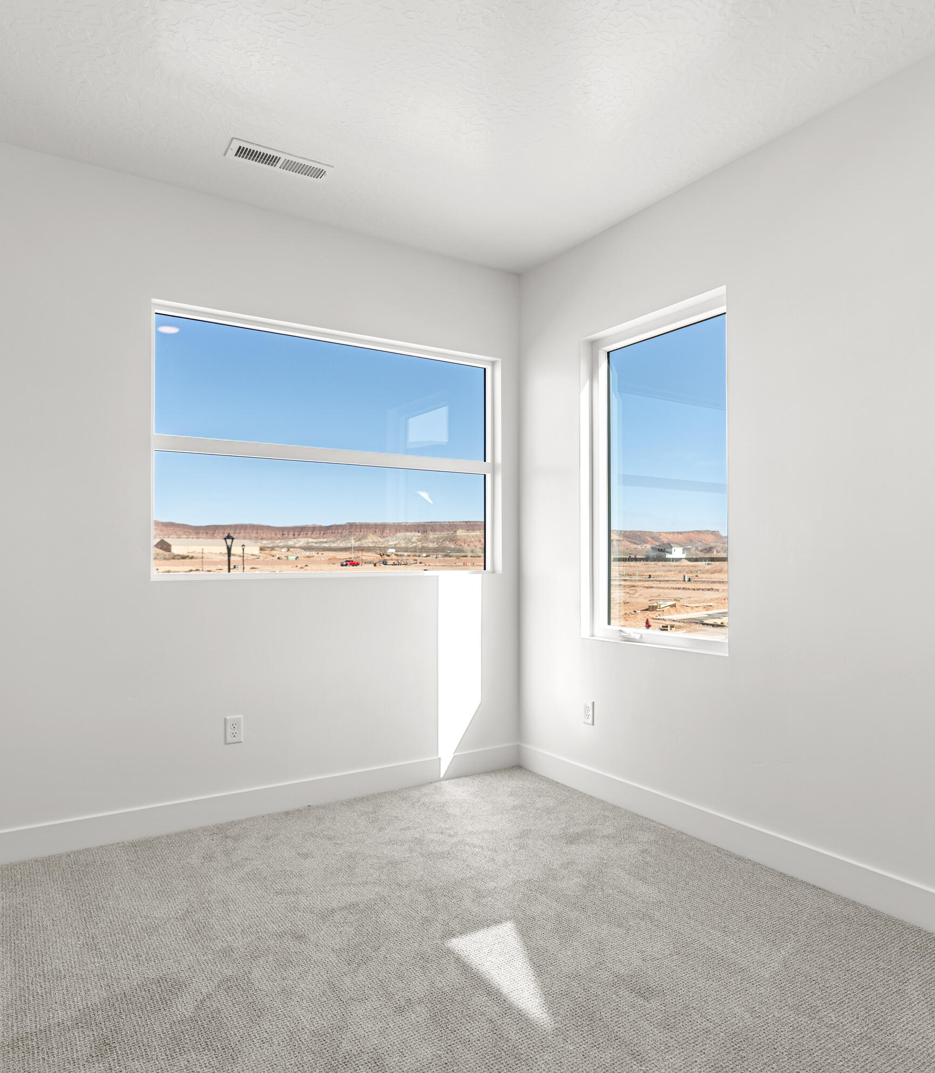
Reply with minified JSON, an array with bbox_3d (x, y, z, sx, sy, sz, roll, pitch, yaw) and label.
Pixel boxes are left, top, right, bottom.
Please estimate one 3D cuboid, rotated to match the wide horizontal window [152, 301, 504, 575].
[{"bbox_3d":[-0.595,-0.398,3.536,1.800,1.194,0.110,1,-2,-33],"label":"wide horizontal window"}]

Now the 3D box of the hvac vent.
[{"bbox_3d":[-0.745,-1.492,2.857,0.400,0.020,0.143,1,-2,-33],"label":"hvac vent"}]

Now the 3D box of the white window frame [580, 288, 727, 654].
[{"bbox_3d":[0.850,-0.255,3.265,0.110,1.498,0.872,1,-2,-33],"label":"white window frame"}]

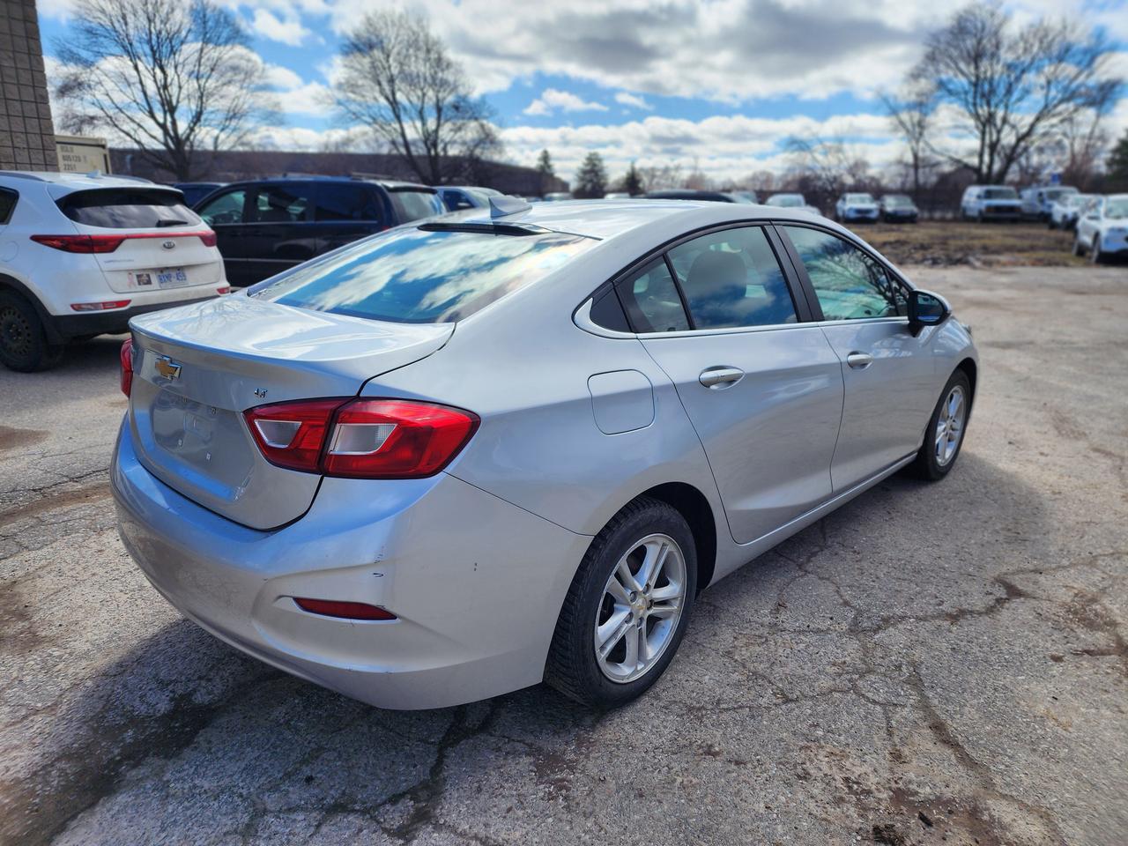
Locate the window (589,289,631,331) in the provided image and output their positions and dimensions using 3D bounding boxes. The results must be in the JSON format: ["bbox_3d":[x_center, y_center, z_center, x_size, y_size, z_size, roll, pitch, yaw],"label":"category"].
[{"bbox_3d":[0.119,-0.298,2.044,0.165,0.140,0.030,-16,-1,-44],"label":"window"}]

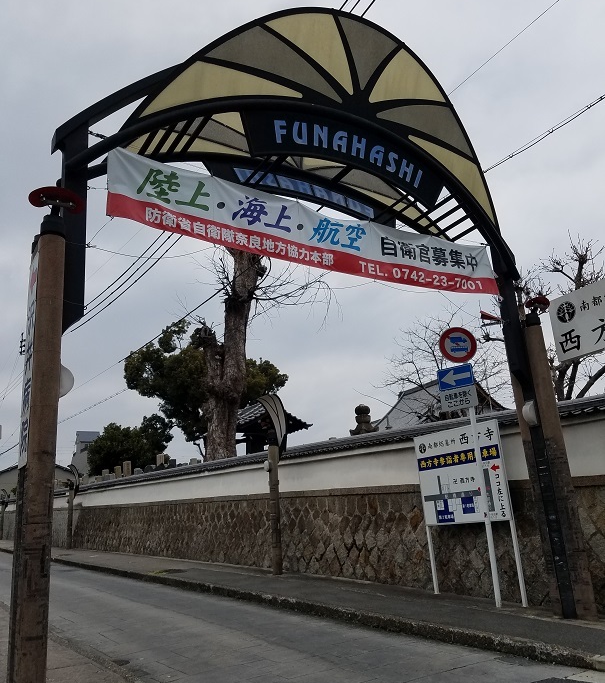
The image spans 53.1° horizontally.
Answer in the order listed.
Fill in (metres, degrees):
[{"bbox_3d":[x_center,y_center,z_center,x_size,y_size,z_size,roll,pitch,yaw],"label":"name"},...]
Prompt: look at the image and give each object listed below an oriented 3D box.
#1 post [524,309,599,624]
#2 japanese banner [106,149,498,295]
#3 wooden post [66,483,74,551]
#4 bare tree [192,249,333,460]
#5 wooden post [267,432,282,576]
[{"bbox_3d":[3.358,1.504,7.977,0.260,3.932,0.260,5,-18,-30],"label":"post"},{"bbox_3d":[0.392,-1.264,7.161,5.271,0.850,0.100,5,-18,-30],"label":"japanese banner"},{"bbox_3d":[-11.256,8.436,29.417,0.225,3.110,0.225,5,-18,-30],"label":"wooden post"},{"bbox_3d":[-1.442,1.044,20.804,4.700,9.800,4.300,-4,-16,0],"label":"bare tree"},{"bbox_3d":[-0.677,3.809,14.439,0.225,3.276,0.225,-4,-16,-1],"label":"wooden post"}]

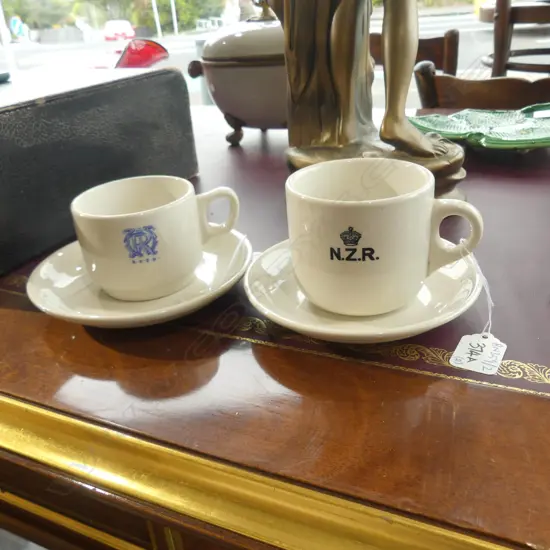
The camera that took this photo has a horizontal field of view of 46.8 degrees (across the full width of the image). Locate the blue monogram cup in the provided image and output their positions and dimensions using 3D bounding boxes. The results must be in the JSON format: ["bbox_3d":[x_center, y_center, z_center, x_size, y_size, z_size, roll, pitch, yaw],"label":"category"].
[{"bbox_3d":[-0.076,-0.028,0.435,0.110,0.063,0.079,-11,27,-10],"label":"blue monogram cup"}]

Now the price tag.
[{"bbox_3d":[0.113,0.041,0.350,0.024,0.002,0.037,9,31,27],"label":"price tag"}]

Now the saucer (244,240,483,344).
[{"bbox_3d":[0.055,0.008,0.404,0.146,0.023,0.146,-5,27,2],"label":"saucer"}]

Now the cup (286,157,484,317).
[{"bbox_3d":[0.066,-0.024,0.385,0.115,0.073,0.084,0,28,11],"label":"cup"}]

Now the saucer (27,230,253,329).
[{"bbox_3d":[-0.091,0.002,0.445,0.153,0.023,0.153,-5,27,2],"label":"saucer"}]

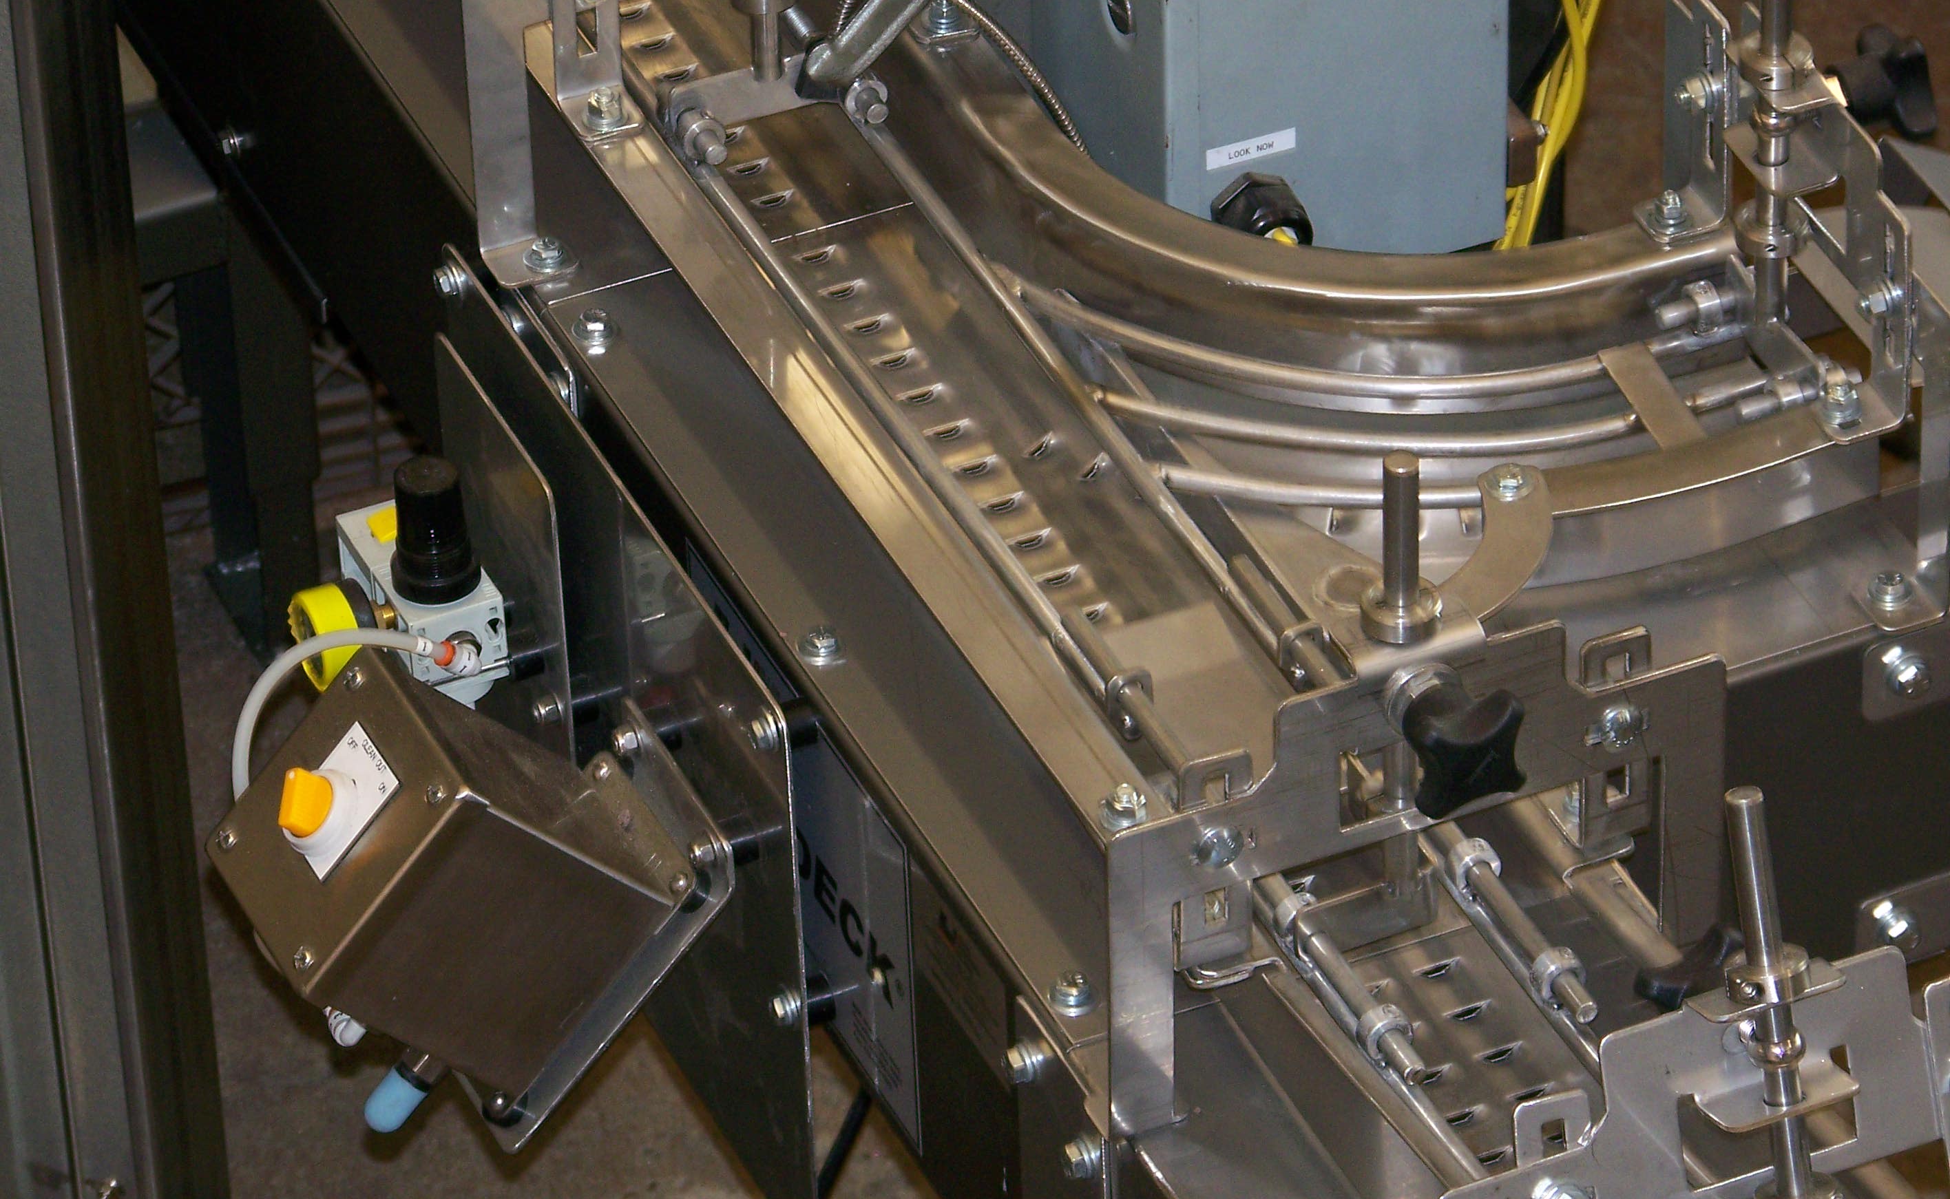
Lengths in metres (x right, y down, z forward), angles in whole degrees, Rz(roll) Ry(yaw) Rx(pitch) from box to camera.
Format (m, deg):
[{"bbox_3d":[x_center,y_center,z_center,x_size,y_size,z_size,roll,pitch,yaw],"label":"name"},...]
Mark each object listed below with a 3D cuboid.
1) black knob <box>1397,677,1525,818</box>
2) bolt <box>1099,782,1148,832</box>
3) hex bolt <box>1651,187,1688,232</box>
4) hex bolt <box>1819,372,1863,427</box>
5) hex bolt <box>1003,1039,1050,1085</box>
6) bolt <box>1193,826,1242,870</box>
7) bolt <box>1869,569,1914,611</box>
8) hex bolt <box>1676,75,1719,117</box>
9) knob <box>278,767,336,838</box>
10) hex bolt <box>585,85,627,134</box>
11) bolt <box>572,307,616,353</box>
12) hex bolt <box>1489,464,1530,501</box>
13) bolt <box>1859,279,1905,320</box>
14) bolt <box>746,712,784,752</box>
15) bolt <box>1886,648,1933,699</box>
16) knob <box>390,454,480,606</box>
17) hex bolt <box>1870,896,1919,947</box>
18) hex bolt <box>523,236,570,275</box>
[{"bbox_3d":[0.171,0.053,3.246,0.044,0.045,0.032,-16,39,-18],"label":"black knob"},{"bbox_3d":[0.054,0.073,3.357,0.017,0.015,0.017,-16,39,-18],"label":"bolt"},{"bbox_3d":[0.274,-0.156,3.647,0.015,0.014,0.015,-16,39,-18],"label":"hex bolt"},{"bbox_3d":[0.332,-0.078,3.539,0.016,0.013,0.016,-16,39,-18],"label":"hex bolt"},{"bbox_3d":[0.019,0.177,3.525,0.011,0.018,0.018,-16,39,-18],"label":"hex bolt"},{"bbox_3d":[0.090,0.090,3.326,0.017,0.017,0.007,-16,40,-18],"label":"bolt"},{"bbox_3d":[0.359,-0.005,3.625,0.018,0.008,0.018,-16,40,-18],"label":"bolt"},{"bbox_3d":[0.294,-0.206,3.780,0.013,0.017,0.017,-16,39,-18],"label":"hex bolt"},{"bbox_3d":[-0.254,0.078,3.503,0.023,0.014,0.023,-50,41,12],"label":"knob"},{"bbox_3d":[-0.152,-0.203,3.797,0.018,0.015,0.018,-16,40,-18],"label":"hex bolt"},{"bbox_3d":[-0.156,-0.114,3.796,0.018,0.008,0.018,-16,40,-18],"label":"bolt"},{"bbox_3d":[0.203,-0.045,3.507,0.017,0.009,0.017,-16,39,-18],"label":"hex bolt"},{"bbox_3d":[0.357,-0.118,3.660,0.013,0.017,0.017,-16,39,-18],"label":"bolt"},{"bbox_3d":[-0.082,0.052,3.614,0.009,0.017,0.017,-16,40,-18],"label":"bolt"},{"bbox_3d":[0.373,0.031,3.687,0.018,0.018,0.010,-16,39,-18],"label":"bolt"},{"bbox_3d":[-0.222,-0.030,3.780,0.037,0.053,0.037,-1,37,1],"label":"knob"},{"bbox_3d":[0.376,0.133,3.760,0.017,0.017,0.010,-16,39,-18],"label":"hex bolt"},{"bbox_3d":[-0.178,-0.144,3.833,0.018,0.009,0.018,-16,40,-18],"label":"hex bolt"}]

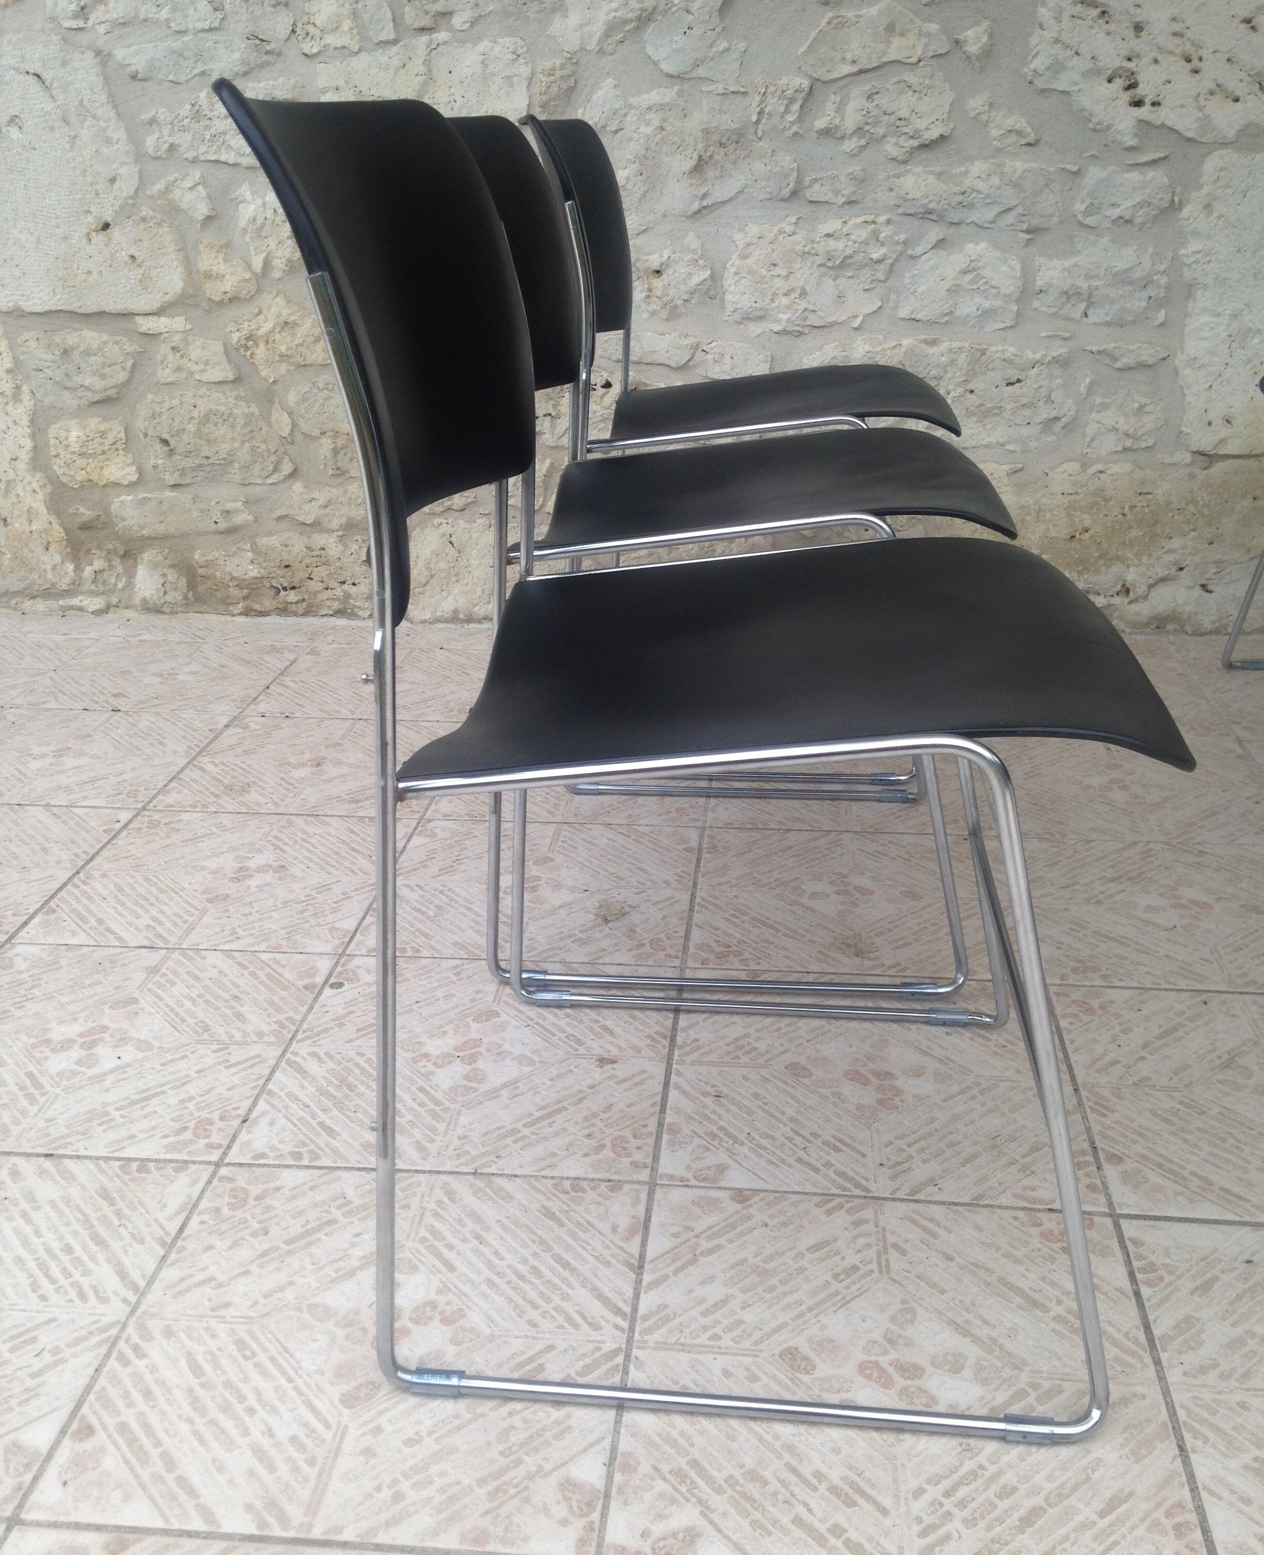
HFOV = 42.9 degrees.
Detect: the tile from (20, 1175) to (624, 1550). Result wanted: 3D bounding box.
[{"bbox_3d":[-0.168,0.367,1.053,0.329,0.010,0.338,2,21,6],"label":"tile"}]

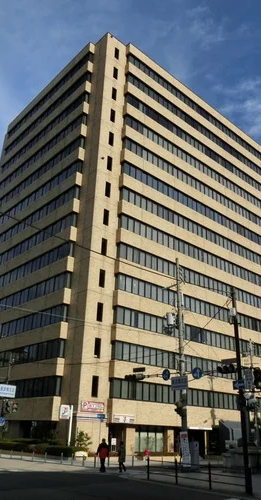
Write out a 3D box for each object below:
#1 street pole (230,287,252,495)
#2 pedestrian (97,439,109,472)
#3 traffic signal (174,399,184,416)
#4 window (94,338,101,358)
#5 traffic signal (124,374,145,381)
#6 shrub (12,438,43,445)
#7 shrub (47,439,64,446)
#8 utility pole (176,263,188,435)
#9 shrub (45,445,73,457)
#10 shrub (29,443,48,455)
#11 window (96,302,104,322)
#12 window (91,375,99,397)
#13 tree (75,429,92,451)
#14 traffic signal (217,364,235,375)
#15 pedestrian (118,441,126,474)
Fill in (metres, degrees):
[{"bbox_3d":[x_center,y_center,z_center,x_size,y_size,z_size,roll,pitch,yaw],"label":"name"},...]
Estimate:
[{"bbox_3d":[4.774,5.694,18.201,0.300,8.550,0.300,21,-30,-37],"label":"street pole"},{"bbox_3d":[-1.462,11.334,23.126,0.580,1.680,0.400,9,-24,-15],"label":"pedestrian"},{"bbox_3d":[3.085,10.123,26.925,0.420,0.988,0.420,6,-24,-9],"label":"traffic signal"},{"bbox_3d":[-3.349,9.994,42.602,0.716,1.960,0.200,21,-30,-37],"label":"window"},{"bbox_3d":[0.328,9.292,30.530,0.480,0.420,1.250,21,-30,-37],"label":"traffic signal"},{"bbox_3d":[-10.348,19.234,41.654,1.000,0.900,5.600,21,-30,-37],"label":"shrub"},{"bbox_3d":[-6.812,17.658,37.887,1.000,1.050,2.200,21,-30,-37],"label":"shrub"},{"bbox_3d":[3.483,7.055,28.328,0.380,13.933,0.380,2,-23,0],"label":"utility pole"},{"bbox_3d":[-5.465,15.595,32.472,0.800,0.712,3.000,21,-30,-37],"label":"shrub"},{"bbox_3d":[-7.517,16.417,34.604,0.800,0.708,2.200,21,-30,-37],"label":"shrub"},{"bbox_3d":[-2.978,6.153,41.027,0.720,1.860,0.200,21,-30,-37],"label":"window"},{"bbox_3d":[-3.188,12.483,38.238,0.700,1.840,0.200,21,-30,-37],"label":"window"},{"bbox_3d":[-3.905,15.939,34.799,1.150,1.650,1.150,2,-23,1],"label":"tree"},{"bbox_3d":[5.739,7.107,24.911,0.480,0.420,1.250,21,-30,-37],"label":"traffic signal"},{"bbox_3d":[-0.450,11.845,24.059,0.450,1.647,0.360,15,-27,-27],"label":"pedestrian"}]

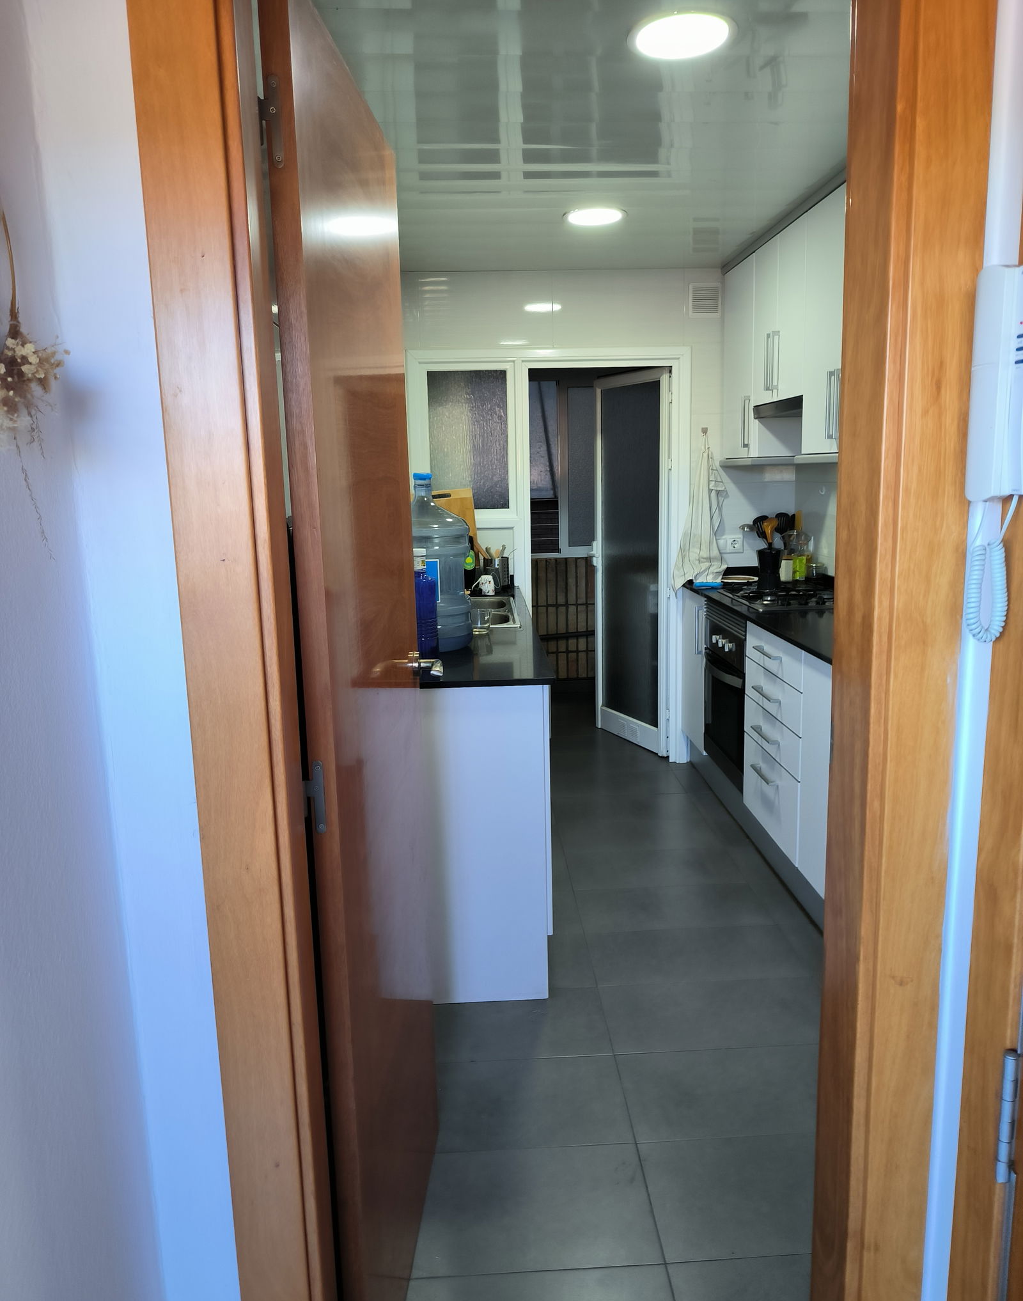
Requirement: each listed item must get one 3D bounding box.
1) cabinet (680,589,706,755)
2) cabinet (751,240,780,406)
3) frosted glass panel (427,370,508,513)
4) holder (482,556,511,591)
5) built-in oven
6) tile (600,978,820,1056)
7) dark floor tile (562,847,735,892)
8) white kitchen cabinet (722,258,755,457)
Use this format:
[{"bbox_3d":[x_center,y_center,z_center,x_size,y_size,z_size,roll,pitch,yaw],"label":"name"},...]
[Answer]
[{"bbox_3d":[1.106,0.077,4.334,0.570,0.692,0.450,-2,10,-2],"label":"cabinet"},{"bbox_3d":[1.145,-1.252,3.630,0.345,0.585,0.295,-2,11,-2],"label":"cabinet"},{"bbox_3d":[-0.192,-0.943,4.257,0.354,0.604,0.015,-2,11,-2],"label":"frosted glass panel"},{"bbox_3d":[-0.066,-0.351,4.226,0.120,0.140,0.110,-2,10,-2],"label":"holder"},{"bbox_3d":[1.108,0.158,3.810,0.570,0.682,0.610,-2,10,-2],"label":"built-in oven"},{"bbox_3d":[0.542,0.948,2.457,0.600,0.010,0.308,-2,11,-2],"label":"tile"},{"bbox_3d":[0.496,0.769,3.315,0.598,0.010,0.304,-2,10,-2],"label":"dark floor tile"},{"bbox_3d":[1.132,-1.223,3.998,0.345,0.784,0.417,-2,11,-2],"label":"white kitchen cabinet"}]

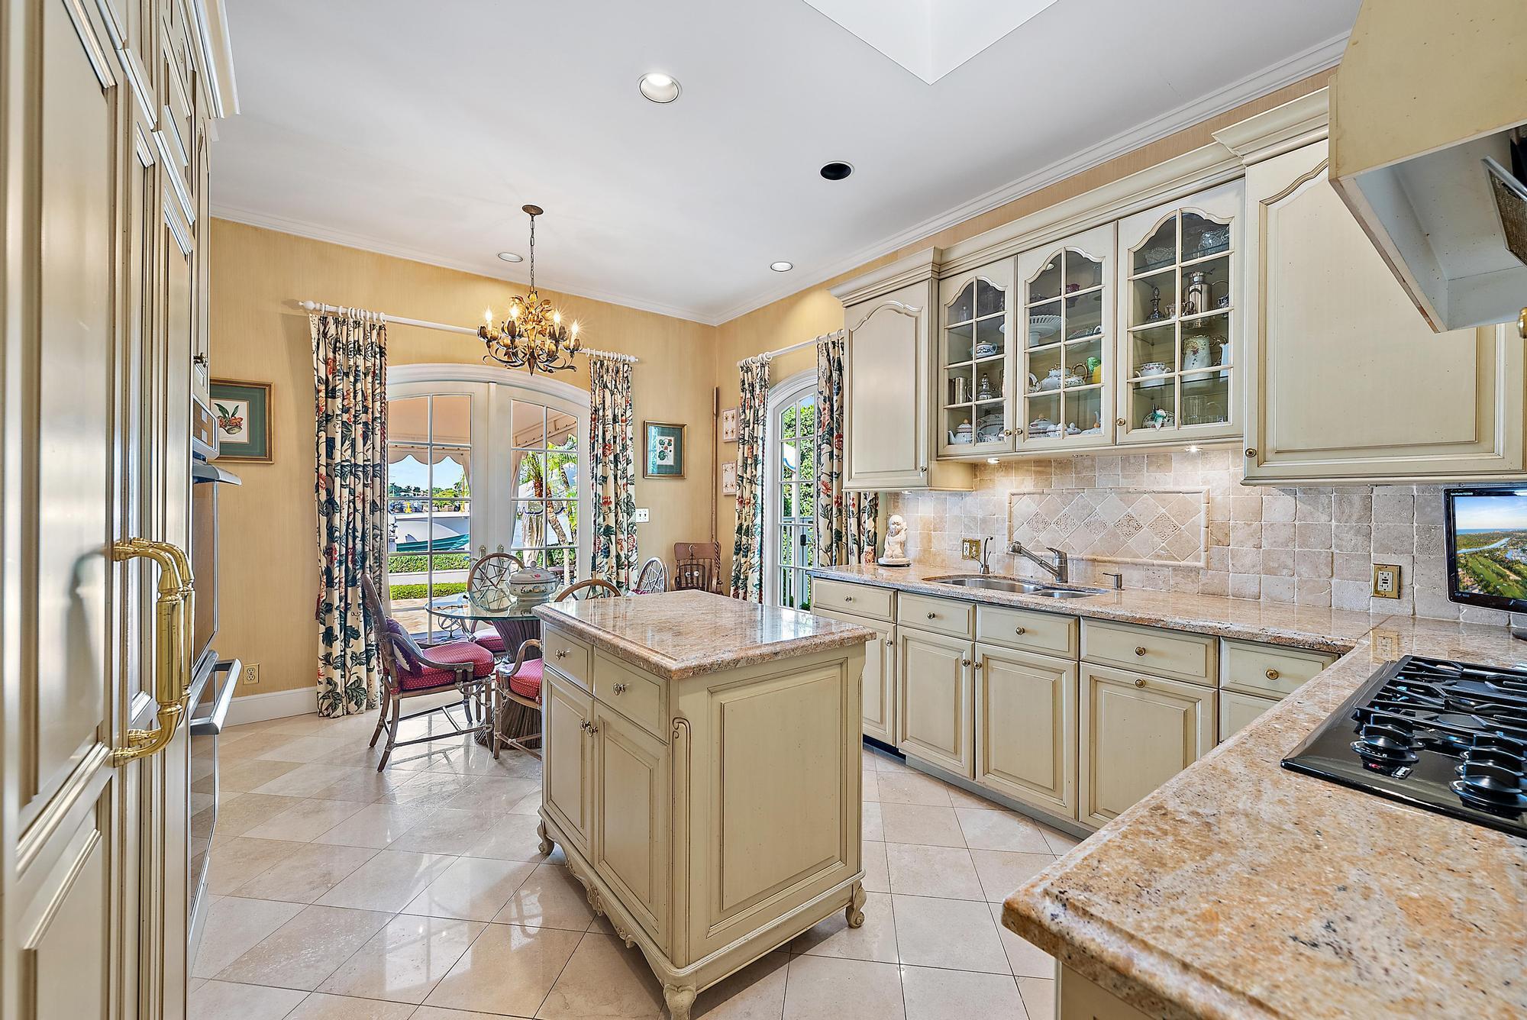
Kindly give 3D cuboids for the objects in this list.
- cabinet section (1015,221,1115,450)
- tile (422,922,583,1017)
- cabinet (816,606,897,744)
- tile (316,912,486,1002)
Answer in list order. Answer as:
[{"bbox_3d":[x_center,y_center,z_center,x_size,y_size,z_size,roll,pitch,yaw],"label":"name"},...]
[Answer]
[{"bbox_3d":[1.423,-0.720,2.670,0.310,0.906,0.431,0,0,-38],"label":"cabinet section"},{"bbox_3d":[-0.700,1.264,1.641,0.305,0.010,0.305,0,0,8],"label":"tile"},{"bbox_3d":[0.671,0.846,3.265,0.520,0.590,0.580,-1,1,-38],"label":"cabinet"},{"bbox_3d":[-1.017,1.282,1.704,0.305,0.010,0.305,0,1,8],"label":"tile"}]

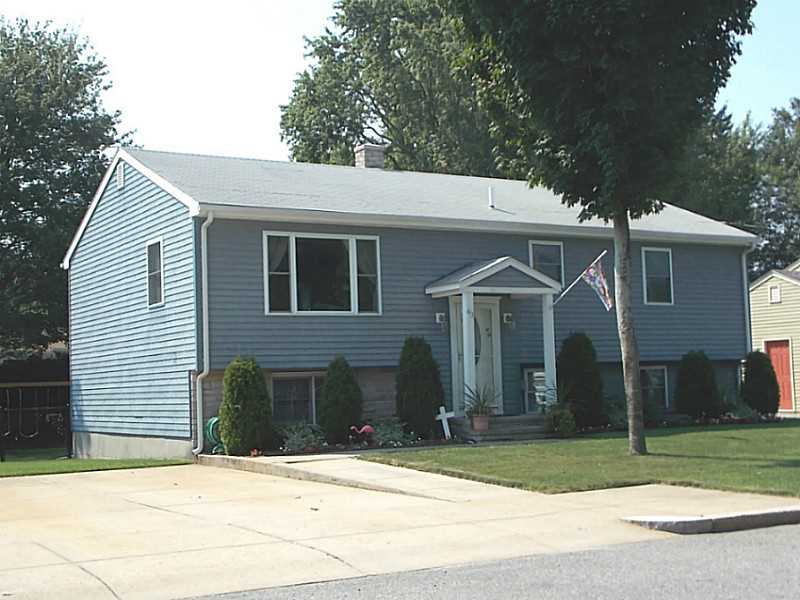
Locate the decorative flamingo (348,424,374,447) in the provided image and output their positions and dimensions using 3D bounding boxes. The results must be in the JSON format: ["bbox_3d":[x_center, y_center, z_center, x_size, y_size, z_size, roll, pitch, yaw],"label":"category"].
[{"bbox_3d":[-0.662,2.368,18.513,0.440,0.400,0.150,0,-5,-21],"label":"decorative flamingo"}]

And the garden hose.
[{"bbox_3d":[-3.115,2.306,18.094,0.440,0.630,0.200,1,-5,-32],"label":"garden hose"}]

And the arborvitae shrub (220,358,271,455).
[{"bbox_3d":[-2.611,1.783,18.085,0.910,1.650,0.900,-2,-4,0],"label":"arborvitae shrub"}]

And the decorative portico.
[{"bbox_3d":[1.871,0.747,20.824,2.400,3.030,1.200,1,-5,-32],"label":"decorative portico"}]

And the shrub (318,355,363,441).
[{"bbox_3d":[-1.046,1.783,18.805,0.770,1.637,0.770,-2,-5,0],"label":"shrub"}]

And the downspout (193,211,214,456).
[{"bbox_3d":[-3.413,0.569,18.289,0.240,4.180,0.630,1,-5,-32],"label":"downspout"}]

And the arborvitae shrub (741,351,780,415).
[{"bbox_3d":[8.343,1.957,24.677,0.952,1.545,0.952,1,-5,-32],"label":"arborvitae shrub"}]

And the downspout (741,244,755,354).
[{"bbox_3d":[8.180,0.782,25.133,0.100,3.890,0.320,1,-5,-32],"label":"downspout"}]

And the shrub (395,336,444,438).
[{"bbox_3d":[0.365,1.618,19.933,0.920,1.880,0.900,-2,-4,0],"label":"shrub"}]

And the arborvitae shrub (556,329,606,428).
[{"bbox_3d":[3.700,1.661,21.706,0.940,1.978,0.940,-2,-5,0],"label":"arborvitae shrub"}]

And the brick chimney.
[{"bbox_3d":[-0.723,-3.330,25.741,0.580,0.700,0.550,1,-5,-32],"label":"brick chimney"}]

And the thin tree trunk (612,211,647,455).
[{"bbox_3d":[3.537,0.483,16.312,0.330,3.680,0.310,1,-5,-32],"label":"thin tree trunk"}]

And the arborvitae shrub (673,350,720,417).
[{"bbox_3d":[6.571,1.900,23.560,0.997,1.561,0.997,1,-5,-32],"label":"arborvitae shrub"}]

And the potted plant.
[{"bbox_3d":[1.498,1.988,19.535,0.600,0.870,0.570,-2,-4,0],"label":"potted plant"}]

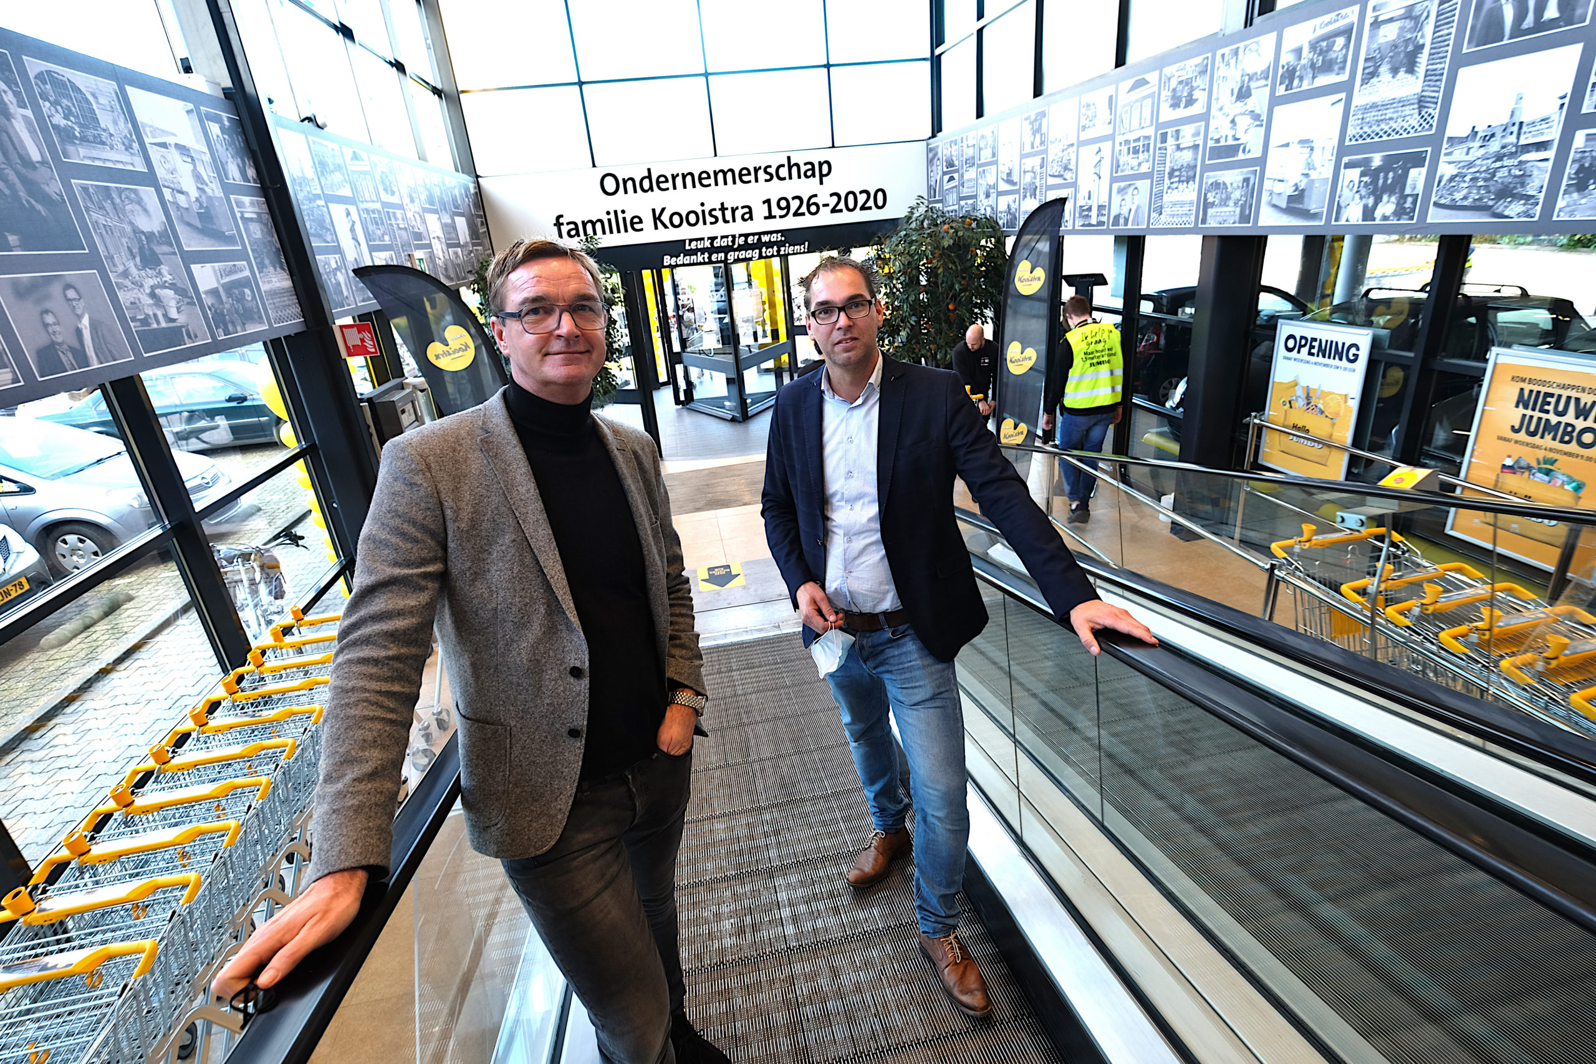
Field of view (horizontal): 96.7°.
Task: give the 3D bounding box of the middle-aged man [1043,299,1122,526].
[{"bbox_3d":[2.260,-0.945,5.589,0.580,1.760,0.420,-11,23,-13],"label":"middle-aged man"}]

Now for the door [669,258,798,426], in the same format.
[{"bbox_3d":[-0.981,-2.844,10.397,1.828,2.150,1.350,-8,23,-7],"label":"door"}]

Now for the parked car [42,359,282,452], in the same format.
[{"bbox_3d":[-8.869,-2.017,11.113,4.400,1.420,1.740,-8,23,-7],"label":"parked car"}]

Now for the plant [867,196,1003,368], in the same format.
[{"bbox_3d":[1.404,-1.942,7.115,1.350,2.580,1.350,-8,23,-7],"label":"plant"}]

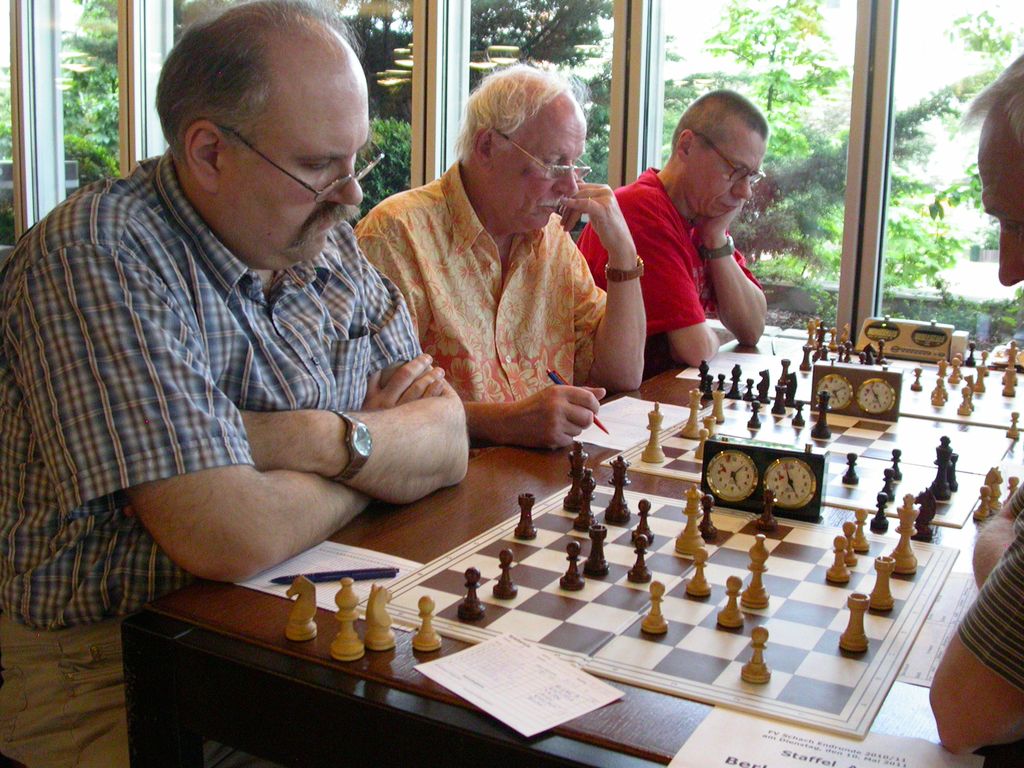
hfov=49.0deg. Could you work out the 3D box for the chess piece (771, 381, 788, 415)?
[{"bbox_3d":[0.463,0.026,1.943,0.025,0.048,0.025,3,12,13],"label":"chess piece"}]

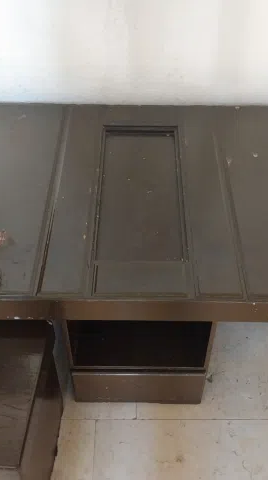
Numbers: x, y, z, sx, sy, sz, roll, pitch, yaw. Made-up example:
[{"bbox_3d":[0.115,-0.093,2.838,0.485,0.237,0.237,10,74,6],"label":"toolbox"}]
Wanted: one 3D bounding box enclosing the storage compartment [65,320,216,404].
[{"bbox_3d":[0.015,0.113,1.229,0.309,0.386,0.451,1,48,1],"label":"storage compartment"}]

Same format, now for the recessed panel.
[{"bbox_3d":[0.014,-0.110,1.099,0.183,0.022,0.434,1,48,1],"label":"recessed panel"}]

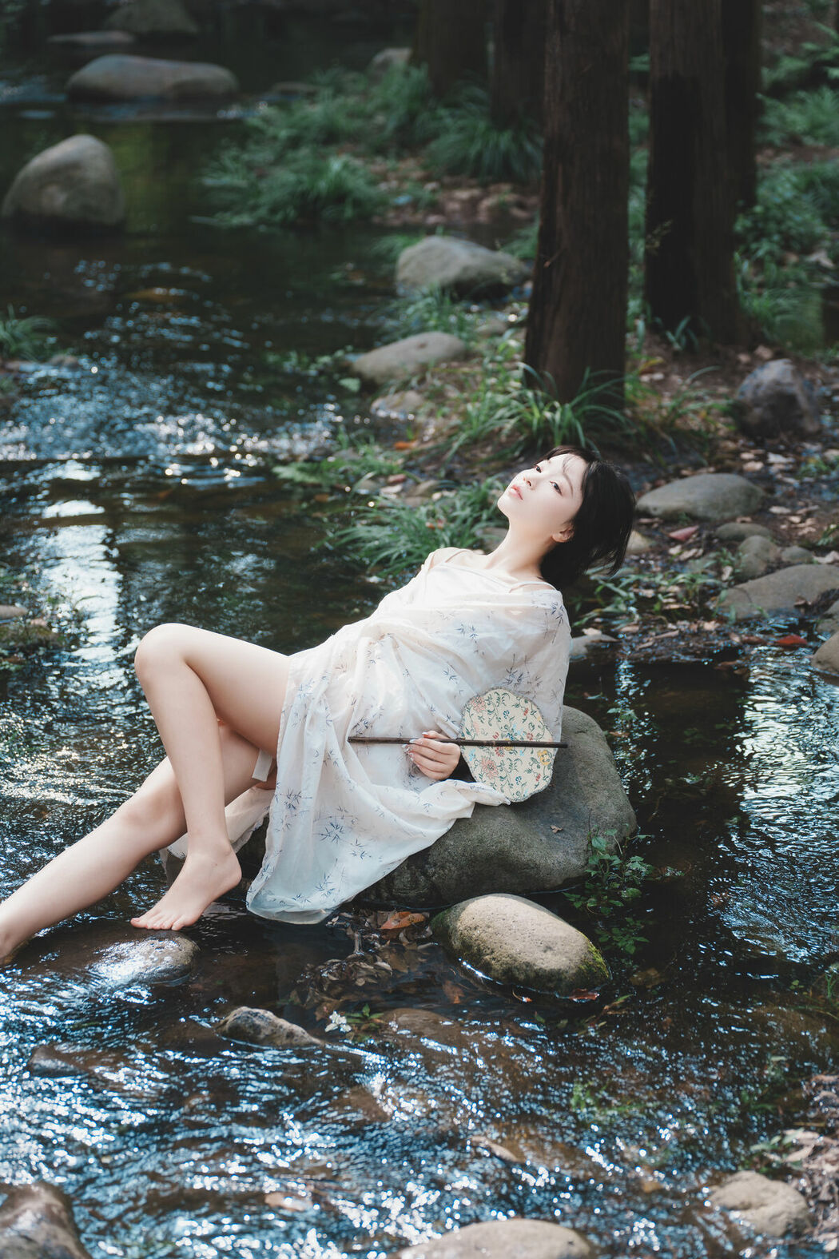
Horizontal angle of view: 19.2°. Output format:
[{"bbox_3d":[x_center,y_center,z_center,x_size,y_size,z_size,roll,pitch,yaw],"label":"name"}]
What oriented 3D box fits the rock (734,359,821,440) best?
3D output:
[{"bbox_3d":[0.982,-0.632,6.808,0.235,0.221,0.212,0,19,0],"label":"rock"}]

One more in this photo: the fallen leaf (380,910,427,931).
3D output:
[{"bbox_3d":[-0.028,0.499,4.261,0.085,0.022,0.050,-8,20,-24],"label":"fallen leaf"}]

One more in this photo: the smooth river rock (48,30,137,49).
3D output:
[{"bbox_3d":[-2.217,-3.993,16.800,0.600,0.120,0.380,0,19,0],"label":"smooth river rock"}]

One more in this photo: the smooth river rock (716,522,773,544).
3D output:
[{"bbox_3d":[0.814,-0.243,6.220,0.145,0.055,0.110,0,19,0],"label":"smooth river rock"}]

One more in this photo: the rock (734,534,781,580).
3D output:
[{"bbox_3d":[0.821,-0.175,6.020,0.113,0.100,0.115,0,19,0],"label":"rock"}]

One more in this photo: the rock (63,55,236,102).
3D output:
[{"bbox_3d":[-1.571,-3.241,14.606,0.999,0.259,0.600,0,19,0],"label":"rock"}]

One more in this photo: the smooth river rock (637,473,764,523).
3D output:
[{"bbox_3d":[0.718,-0.337,6.348,0.323,0.115,0.242,0,19,0],"label":"smooth river rock"}]

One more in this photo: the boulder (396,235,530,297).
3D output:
[{"bbox_3d":[0.161,-1.353,9.241,0.501,0.227,0.351,3,19,9],"label":"boulder"}]

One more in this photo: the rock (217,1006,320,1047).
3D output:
[{"bbox_3d":[-0.243,0.641,3.990,0.165,0.068,0.100,6,20,16],"label":"rock"}]

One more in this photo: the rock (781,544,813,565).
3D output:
[{"bbox_3d":[0.928,-0.184,6.100,0.083,0.050,0.070,0,19,0],"label":"rock"}]

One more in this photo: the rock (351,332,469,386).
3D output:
[{"bbox_3d":[-0.034,-0.873,8.008,0.380,0.167,0.274,-5,19,-14],"label":"rock"}]

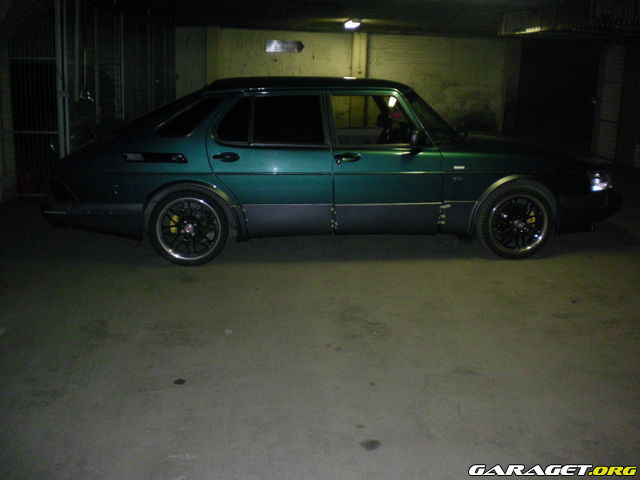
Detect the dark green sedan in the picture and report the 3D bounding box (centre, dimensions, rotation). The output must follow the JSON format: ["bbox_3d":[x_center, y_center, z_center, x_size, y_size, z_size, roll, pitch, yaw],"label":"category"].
[{"bbox_3d":[0.205,-0.638,5.555,4.680,1.400,1.700,-1,9,-9],"label":"dark green sedan"}]

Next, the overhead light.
[{"bbox_3d":[0.447,-2.964,8.900,0.220,0.140,0.220,-1,9,-9],"label":"overhead light"}]

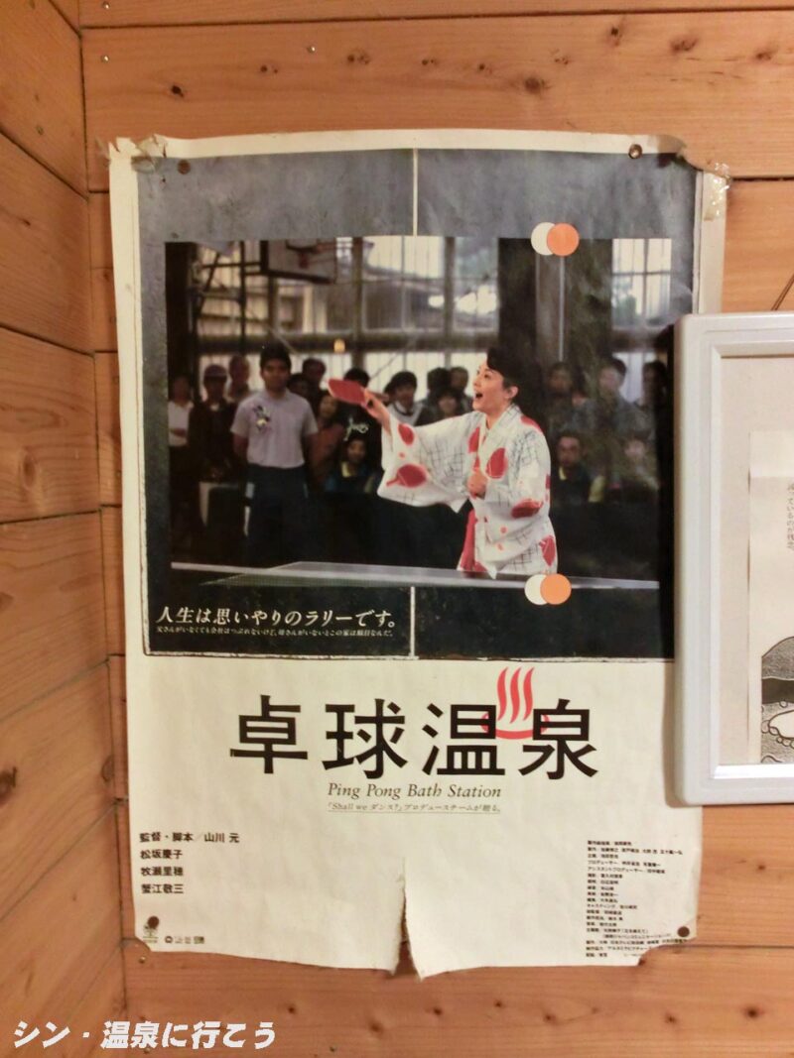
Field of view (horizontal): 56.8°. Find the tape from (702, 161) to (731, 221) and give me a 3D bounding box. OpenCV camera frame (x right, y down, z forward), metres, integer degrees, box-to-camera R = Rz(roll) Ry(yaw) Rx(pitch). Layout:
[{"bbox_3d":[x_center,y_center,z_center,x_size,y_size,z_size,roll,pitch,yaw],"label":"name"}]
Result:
[{"bbox_3d":[0.264,-0.279,0.607,0.024,0.048,0.004,0,5,2],"label":"tape"}]

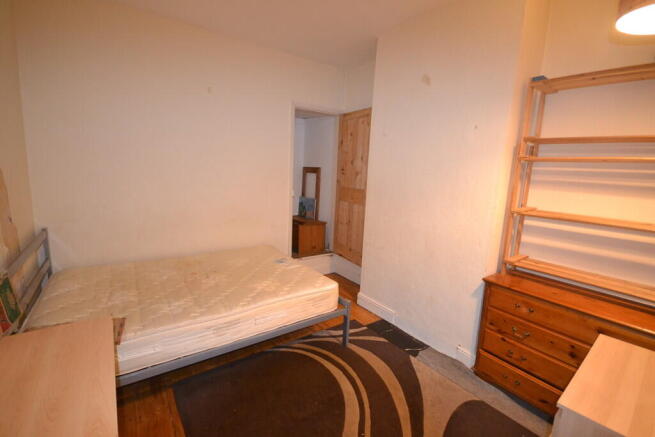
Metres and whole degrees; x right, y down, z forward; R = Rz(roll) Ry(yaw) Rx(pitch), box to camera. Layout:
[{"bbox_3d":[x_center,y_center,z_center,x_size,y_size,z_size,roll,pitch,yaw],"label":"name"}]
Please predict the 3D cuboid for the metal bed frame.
[{"bbox_3d":[-1.065,0.595,2.300,2.113,0.936,1.433,-4,12,-34],"label":"metal bed frame"}]

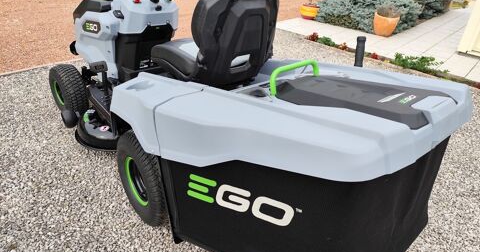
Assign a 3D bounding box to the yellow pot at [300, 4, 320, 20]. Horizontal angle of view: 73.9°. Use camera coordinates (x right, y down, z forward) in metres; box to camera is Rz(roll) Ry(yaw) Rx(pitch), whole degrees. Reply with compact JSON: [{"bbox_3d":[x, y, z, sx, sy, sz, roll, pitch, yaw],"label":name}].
[{"bbox_3d":[1.286,-2.119,5.950,0.347,0.240,0.347,3,29,0],"label":"yellow pot"}]

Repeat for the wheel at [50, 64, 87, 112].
[{"bbox_3d":[-1.295,-0.269,2.420,0.159,0.385,0.385,-24,40,-39],"label":"wheel"}]

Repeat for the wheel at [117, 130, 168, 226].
[{"bbox_3d":[-0.416,0.239,1.558,0.218,0.471,0.471,-19,37,-34],"label":"wheel"}]

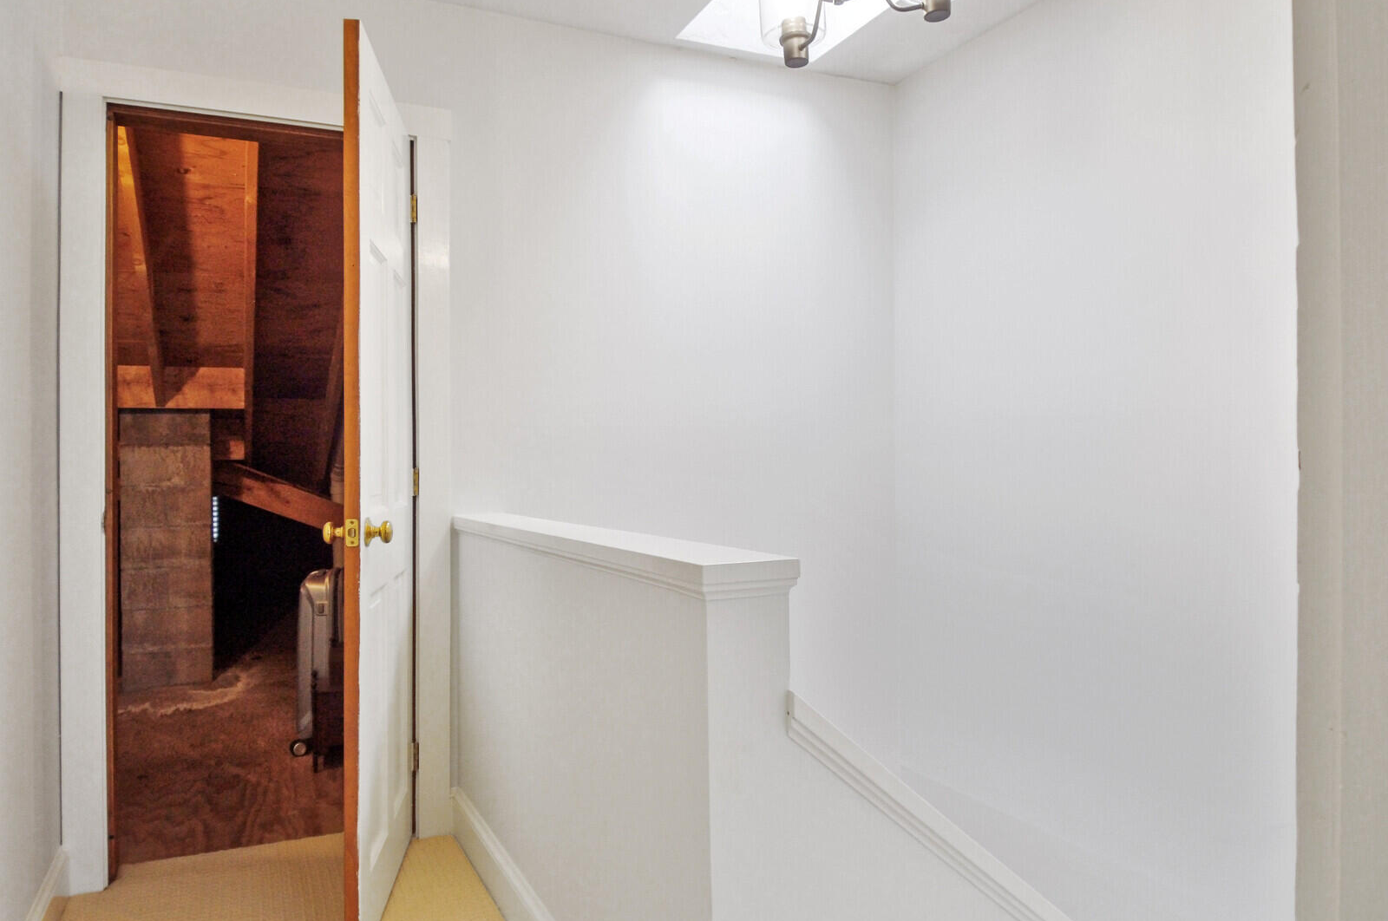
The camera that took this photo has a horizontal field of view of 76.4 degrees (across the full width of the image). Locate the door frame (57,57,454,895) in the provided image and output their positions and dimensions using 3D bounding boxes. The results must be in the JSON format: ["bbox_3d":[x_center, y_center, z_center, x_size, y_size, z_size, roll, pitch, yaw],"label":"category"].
[{"bbox_3d":[-1.209,0.039,2.525,0.979,2.193,0.133,0,0,-20],"label":"door frame"}]

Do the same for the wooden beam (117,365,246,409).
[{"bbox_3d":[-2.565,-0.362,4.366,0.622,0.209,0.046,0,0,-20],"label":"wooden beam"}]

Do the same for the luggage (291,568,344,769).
[{"bbox_3d":[-1.494,0.806,3.641,0.275,0.694,0.469,0,0,-20],"label":"luggage"}]

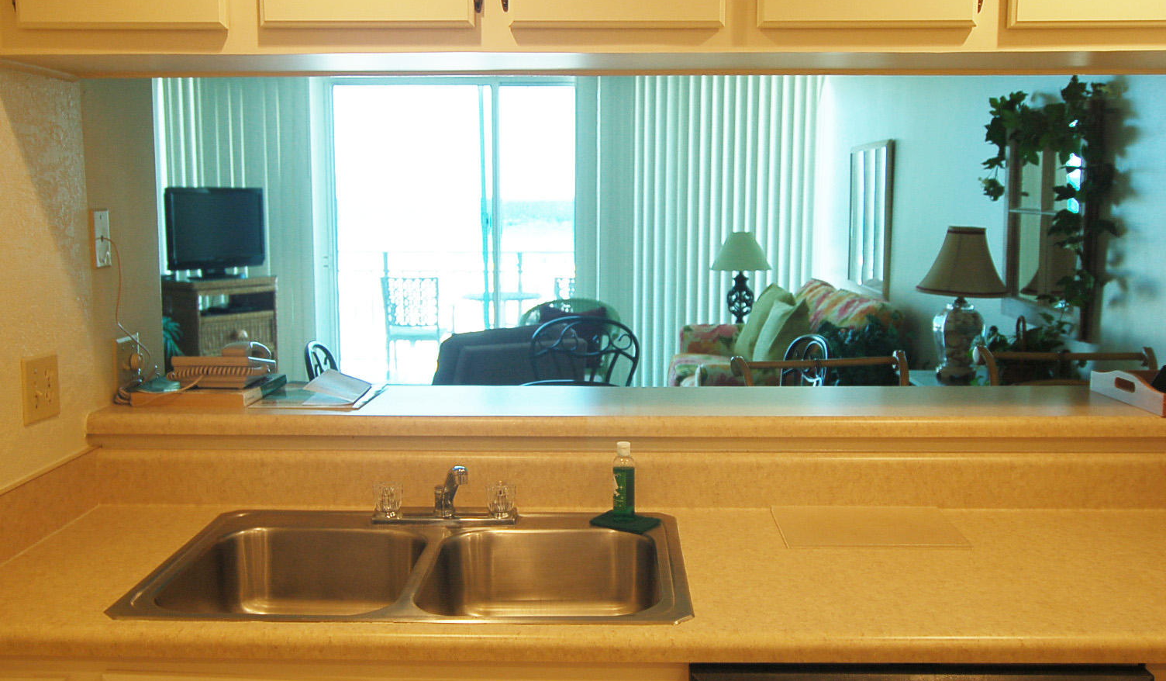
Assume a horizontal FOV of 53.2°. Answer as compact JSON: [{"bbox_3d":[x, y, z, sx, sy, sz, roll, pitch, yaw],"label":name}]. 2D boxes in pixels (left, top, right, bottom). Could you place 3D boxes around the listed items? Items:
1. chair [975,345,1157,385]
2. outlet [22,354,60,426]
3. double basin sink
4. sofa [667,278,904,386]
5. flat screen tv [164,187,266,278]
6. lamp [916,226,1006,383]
[{"bbox_3d":[1.194,0.596,2.768,0.480,1.120,0.540,0,7,1],"label":"chair"},{"bbox_3d":[-0.933,0.083,2.012,0.012,0.115,0.117,0,7,1],"label":"outlet"},{"bbox_3d":[-0.255,0.431,1.889,0.836,0.170,0.560,0,7,1],"label":"double basin sink"},{"bbox_3d":[1.080,0.179,6.779,1.020,0.940,2.000,0,7,1],"label":"sofa"},{"bbox_3d":[-2.367,-0.690,7.492,0.210,0.580,0.780,5,9,35],"label":"flat screen tv"},{"bbox_3d":[1.416,-0.131,4.376,0.340,0.600,0.340,0,7,1],"label":"lamp"}]

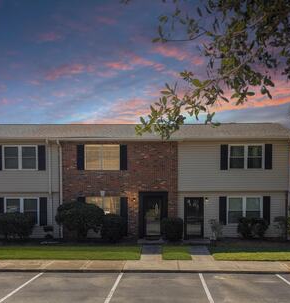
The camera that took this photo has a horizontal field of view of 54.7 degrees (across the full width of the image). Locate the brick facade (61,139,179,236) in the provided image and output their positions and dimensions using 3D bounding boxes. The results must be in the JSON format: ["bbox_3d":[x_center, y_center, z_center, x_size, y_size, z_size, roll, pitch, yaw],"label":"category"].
[{"bbox_3d":[-1.282,1.994,14.600,6.040,5.080,0.350,0,-2,0],"label":"brick facade"}]

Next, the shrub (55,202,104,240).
[{"bbox_3d":[-3.132,3.387,13.600,2.280,1.830,1.800,0,-2,0],"label":"shrub"}]

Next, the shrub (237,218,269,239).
[{"bbox_3d":[5.404,3.810,13.950,1.520,1.080,1.200,0,-2,0],"label":"shrub"}]

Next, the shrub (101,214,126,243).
[{"bbox_3d":[-1.533,3.807,13.850,1.220,1.320,1.150,0,-2,0],"label":"shrub"}]

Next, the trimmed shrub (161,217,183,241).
[{"bbox_3d":[1.387,3.871,13.900,1.050,1.180,1.050,0,-2,0],"label":"trimmed shrub"}]

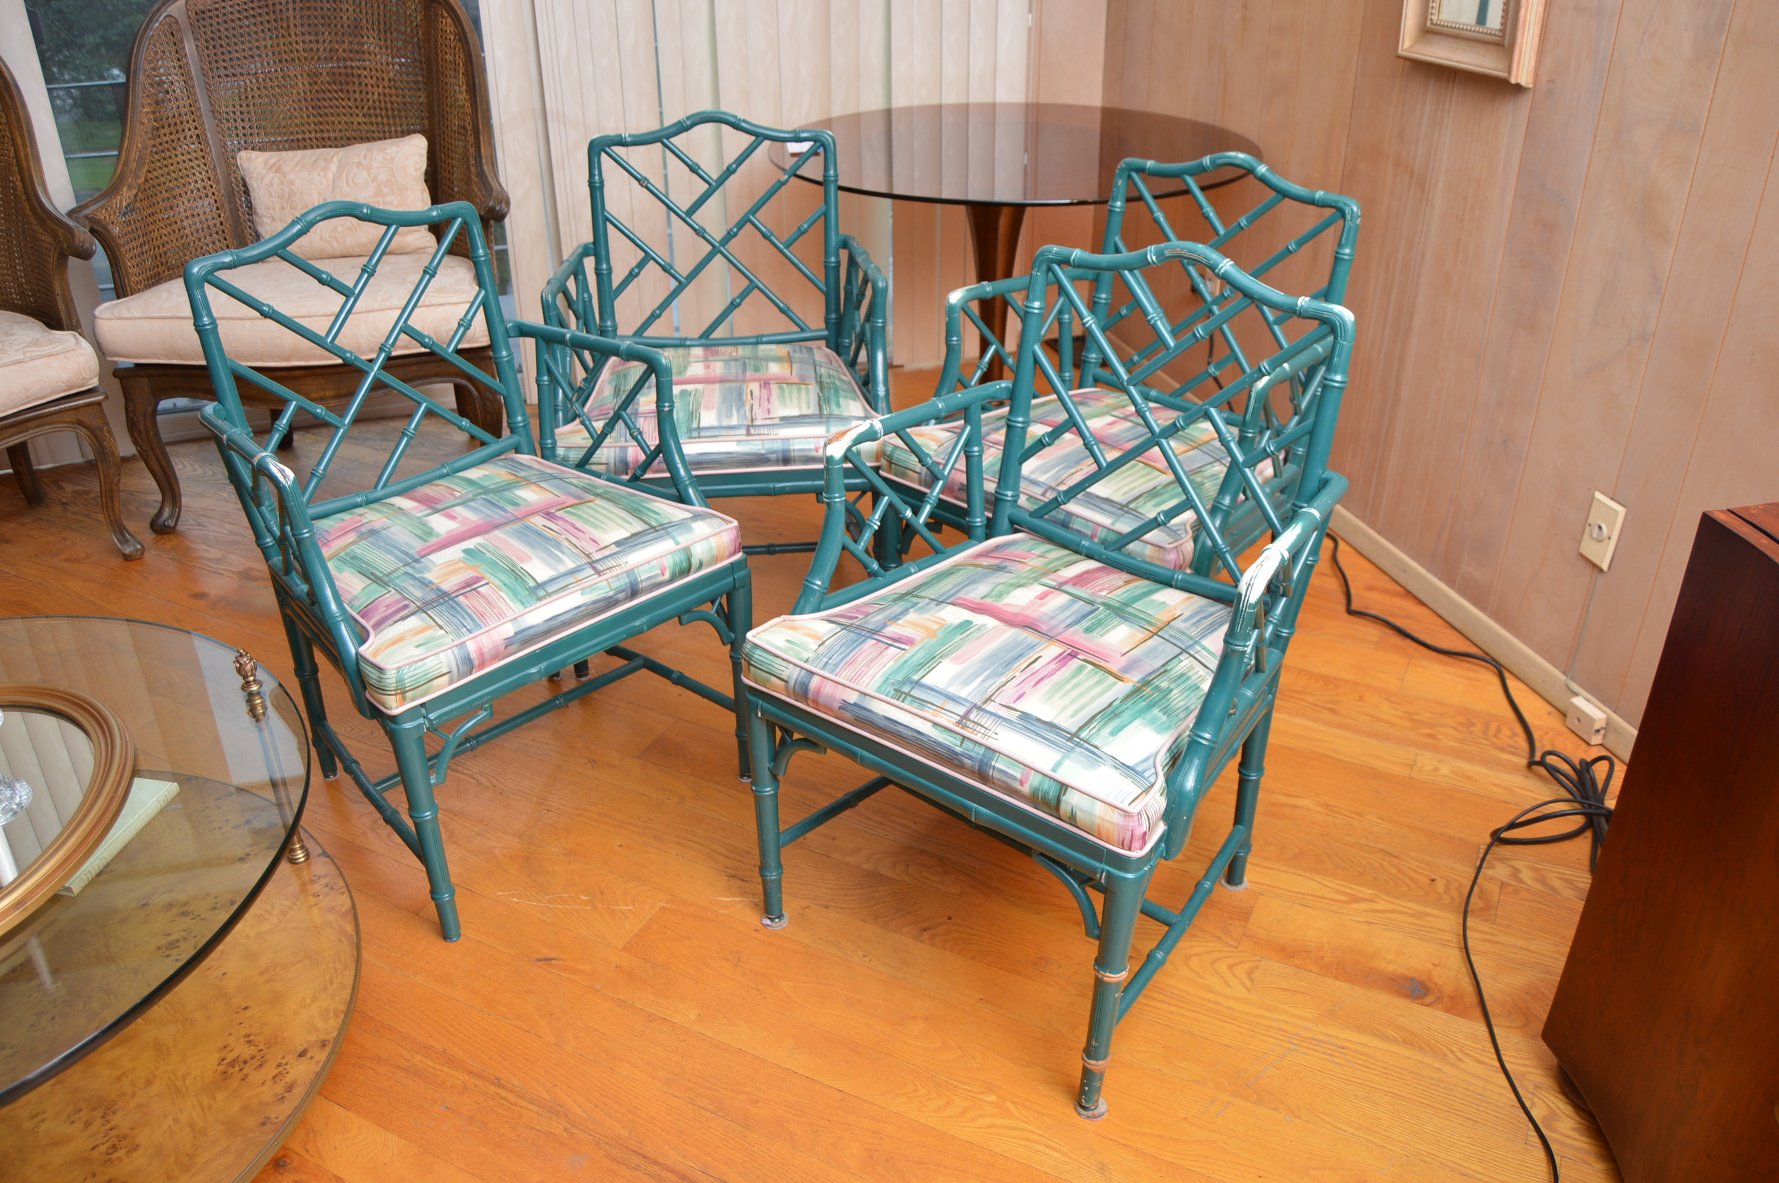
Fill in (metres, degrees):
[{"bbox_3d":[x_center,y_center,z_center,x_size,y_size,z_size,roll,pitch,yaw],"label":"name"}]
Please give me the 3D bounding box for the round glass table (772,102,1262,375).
[{"bbox_3d":[0.312,-0.773,3.386,1.202,0.720,1.202,0,29,0],"label":"round glass table"}]

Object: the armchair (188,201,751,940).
[{"bbox_3d":[-0.617,-0.084,1.972,0.578,0.905,0.616,25,38,37],"label":"armchair"}]

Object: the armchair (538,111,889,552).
[{"bbox_3d":[-0.314,-0.390,2.516,0.616,0.905,0.578,-3,29,-5],"label":"armchair"}]

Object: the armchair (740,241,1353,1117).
[{"bbox_3d":[0.213,0.055,1.721,0.616,0.905,0.578,22,36,34],"label":"armchair"}]

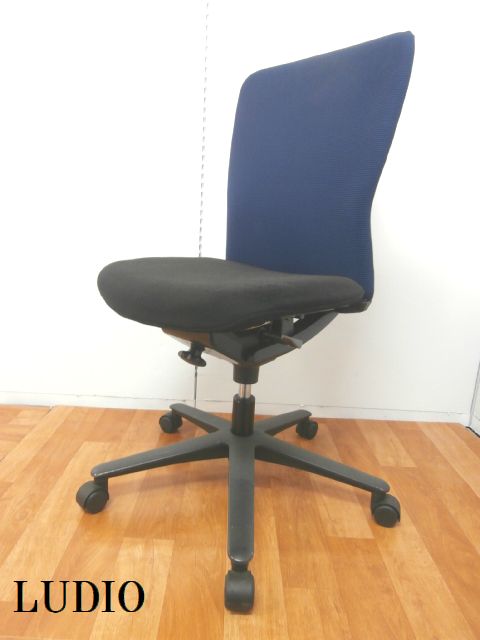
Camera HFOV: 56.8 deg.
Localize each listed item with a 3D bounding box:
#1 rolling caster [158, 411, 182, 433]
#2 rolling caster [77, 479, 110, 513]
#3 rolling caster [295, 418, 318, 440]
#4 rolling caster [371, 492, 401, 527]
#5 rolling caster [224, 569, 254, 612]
[{"bbox_3d":[-0.201,0.299,1.302,0.057,0.058,0.048,10,14,27],"label":"rolling caster"},{"bbox_3d":[-0.312,0.375,0.942,0.057,0.058,0.048,-5,15,-33],"label":"rolling caster"},{"bbox_3d":[0.199,0.317,1.313,0.048,0.058,0.057,14,17,39],"label":"rolling caster"},{"bbox_3d":[0.313,0.407,0.949,0.057,0.058,0.048,9,14,26],"label":"rolling caster"},{"bbox_3d":[-0.001,0.441,0.724,0.048,0.058,0.057,3,13,1],"label":"rolling caster"}]

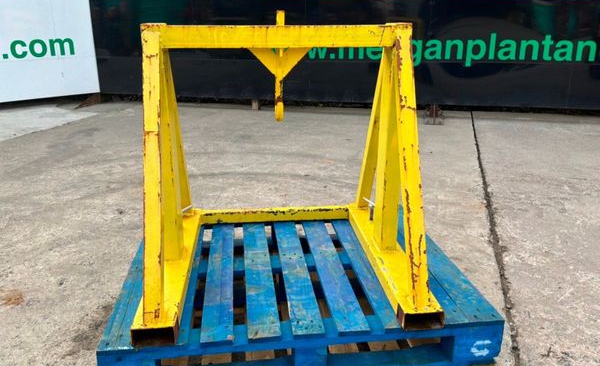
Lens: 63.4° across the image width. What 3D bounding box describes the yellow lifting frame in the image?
[{"bbox_3d":[-0.062,-0.119,1.677,0.906,0.896,0.890,-2,19,-6],"label":"yellow lifting frame"}]

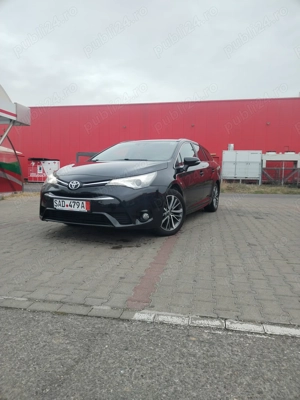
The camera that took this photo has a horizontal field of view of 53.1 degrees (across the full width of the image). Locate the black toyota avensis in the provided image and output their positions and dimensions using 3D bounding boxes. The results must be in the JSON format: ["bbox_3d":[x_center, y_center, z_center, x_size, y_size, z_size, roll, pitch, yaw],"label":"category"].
[{"bbox_3d":[0.094,-0.390,5.682,1.860,1.480,4.800,3,6,25],"label":"black toyota avensis"}]

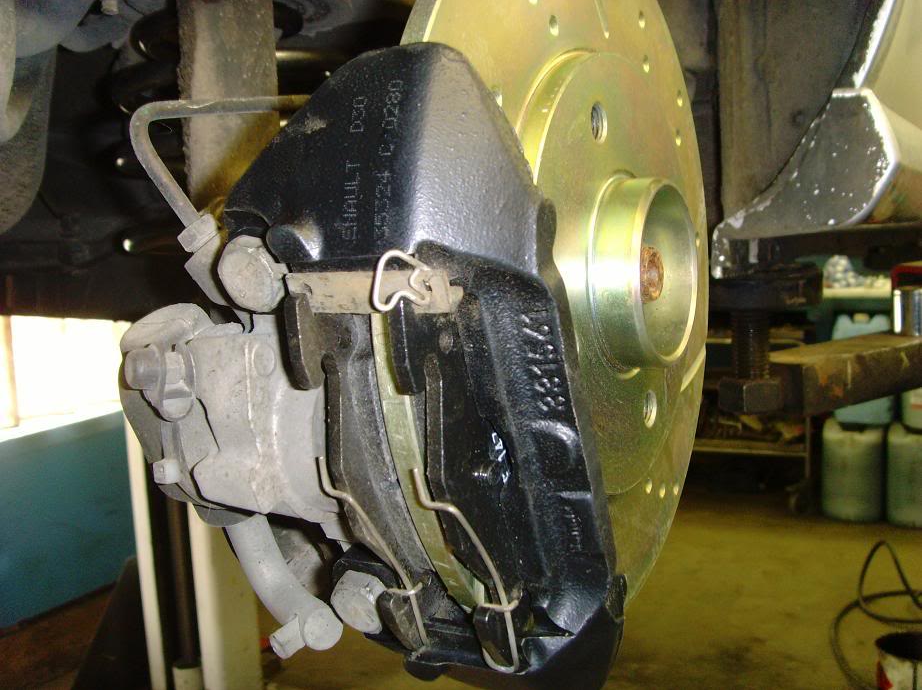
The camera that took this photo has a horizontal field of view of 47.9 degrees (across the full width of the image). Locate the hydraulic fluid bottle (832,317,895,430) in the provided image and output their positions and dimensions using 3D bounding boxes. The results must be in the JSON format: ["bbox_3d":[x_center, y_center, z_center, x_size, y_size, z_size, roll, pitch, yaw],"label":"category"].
[{"bbox_3d":[1.532,0.093,3.950,0.215,0.385,0.235,1,10,20],"label":"hydraulic fluid bottle"}]

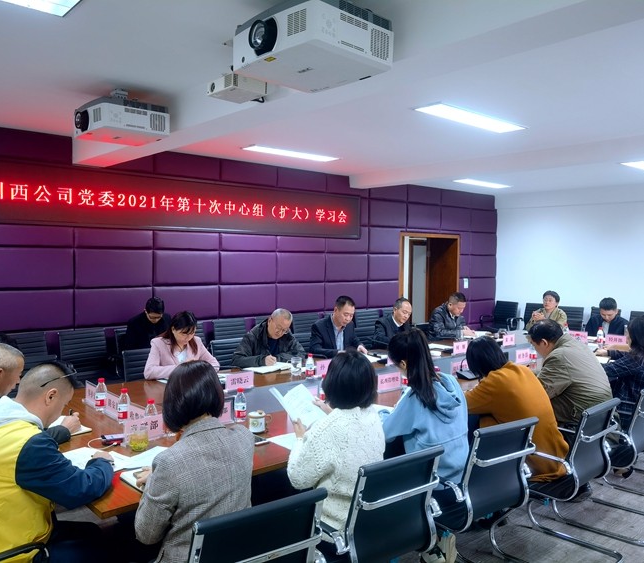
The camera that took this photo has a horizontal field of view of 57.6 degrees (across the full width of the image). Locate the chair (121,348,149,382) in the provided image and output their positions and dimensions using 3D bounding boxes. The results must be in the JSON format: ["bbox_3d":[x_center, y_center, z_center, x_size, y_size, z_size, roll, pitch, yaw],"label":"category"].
[{"bbox_3d":[-1.208,0.996,4.536,0.540,0.880,0.580,-1,3,-41],"label":"chair"}]

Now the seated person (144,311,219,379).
[{"bbox_3d":[-1.073,0.830,4.498,0.540,1.220,0.760,-1,3,-41],"label":"seated person"}]

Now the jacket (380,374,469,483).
[{"bbox_3d":[0.558,0.746,3.016,0.480,0.570,0.500,-1,3,-41],"label":"jacket"}]

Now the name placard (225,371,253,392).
[{"bbox_3d":[-0.542,0.664,3.889,0.220,0.108,0.045,-1,3,-41],"label":"name placard"}]

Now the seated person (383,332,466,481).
[{"bbox_3d":[0.595,0.940,3.170,0.500,1.270,0.800,-1,3,-40],"label":"seated person"}]

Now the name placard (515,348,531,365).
[{"bbox_3d":[1.745,0.648,5.041,0.220,0.110,0.060,-1,3,-41],"label":"name placard"}]

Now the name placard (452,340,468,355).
[{"bbox_3d":[1.303,0.622,5.484,0.220,0.110,0.060,-1,3,-41],"label":"name placard"}]

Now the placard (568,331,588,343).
[{"bbox_3d":[2.703,0.608,6.176,0.045,0.108,0.210,-1,3,-41],"label":"placard"}]

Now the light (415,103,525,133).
[{"bbox_3d":[1.252,-1.347,4.810,1.200,0.060,0.300,-1,3,-40],"label":"light"}]

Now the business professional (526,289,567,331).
[{"bbox_3d":[2.870,0.740,7.523,0.780,1.250,0.550,-1,3,-41],"label":"business professional"}]

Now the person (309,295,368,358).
[{"bbox_3d":[0.177,0.775,5.590,0.560,1.270,0.780,-1,3,-41],"label":"person"}]

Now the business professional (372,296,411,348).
[{"bbox_3d":[0.795,0.807,6.443,0.560,1.260,0.780,-1,3,-40],"label":"business professional"}]

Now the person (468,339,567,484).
[{"bbox_3d":[1.161,0.964,3.647,0.500,1.200,0.840,-1,3,-40],"label":"person"}]

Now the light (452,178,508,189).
[{"bbox_3d":[2.377,-1.452,8.620,1.210,0.060,0.287,-1,3,-41],"label":"light"}]

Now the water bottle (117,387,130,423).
[{"bbox_3d":[-1.106,0.692,3.274,0.060,0.190,0.060,-1,3,-40],"label":"water bottle"}]

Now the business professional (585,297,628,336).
[{"bbox_3d":[3.340,0.788,6.927,0.780,1.210,0.550,-1,3,-41],"label":"business professional"}]

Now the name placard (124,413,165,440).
[{"bbox_3d":[-0.849,0.707,2.804,0.212,0.108,0.045,-1,3,-41],"label":"name placard"}]

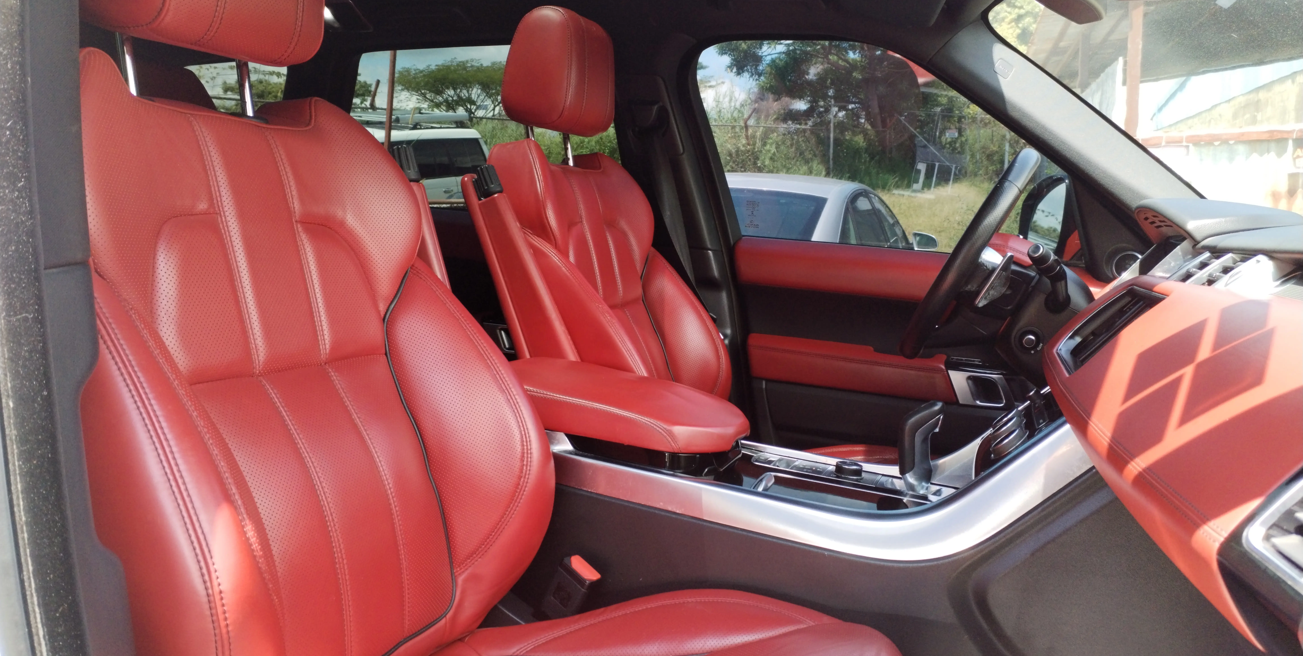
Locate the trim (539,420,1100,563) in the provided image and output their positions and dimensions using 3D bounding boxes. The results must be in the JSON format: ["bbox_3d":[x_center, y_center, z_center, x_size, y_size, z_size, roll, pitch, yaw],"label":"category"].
[{"bbox_3d":[0.156,0.150,1.228,0.665,0.178,0.050,4,8,20],"label":"trim"}]

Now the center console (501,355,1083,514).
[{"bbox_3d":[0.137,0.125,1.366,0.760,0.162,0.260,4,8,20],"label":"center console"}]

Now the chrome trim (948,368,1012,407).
[{"bbox_3d":[0.588,0.108,1.954,0.115,0.059,0.035,4,8,20],"label":"chrome trim"}]

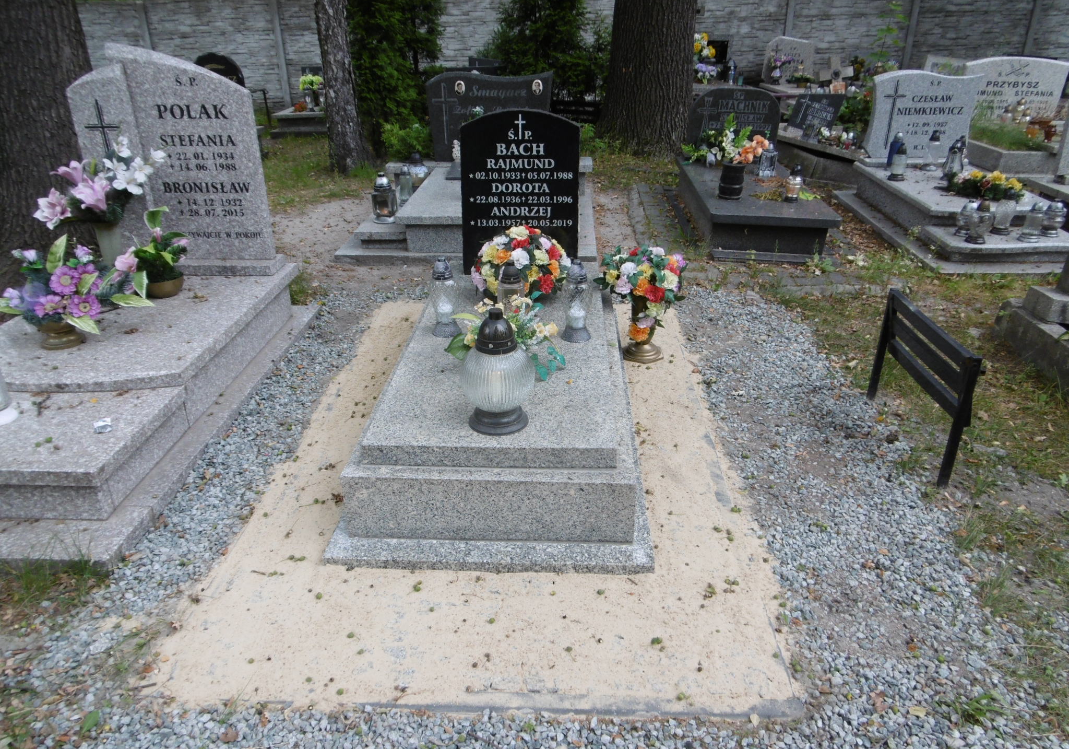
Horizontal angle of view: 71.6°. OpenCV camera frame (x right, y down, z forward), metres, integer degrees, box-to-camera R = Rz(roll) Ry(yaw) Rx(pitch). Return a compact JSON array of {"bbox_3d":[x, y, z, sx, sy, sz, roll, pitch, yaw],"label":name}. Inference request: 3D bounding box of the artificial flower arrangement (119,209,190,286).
[{"bbox_3d":[-1.782,-0.570,3.473,0.310,0.380,0.270,1,26,3],"label":"artificial flower arrangement"}]

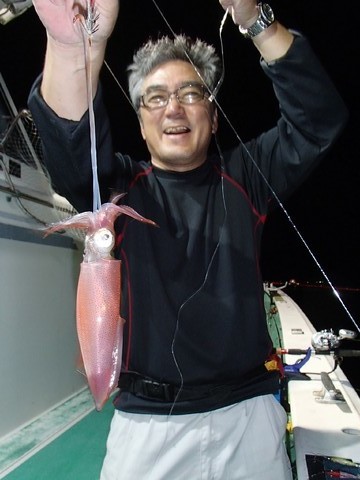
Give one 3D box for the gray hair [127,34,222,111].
[{"bbox_3d":[-0.012,-0.353,0.845,0.198,0.190,0.210,-5,-2,3],"label":"gray hair"}]

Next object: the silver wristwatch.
[{"bbox_3d":[0.156,-0.448,0.795,0.042,0.065,0.061,33,-28,-35],"label":"silver wristwatch"}]

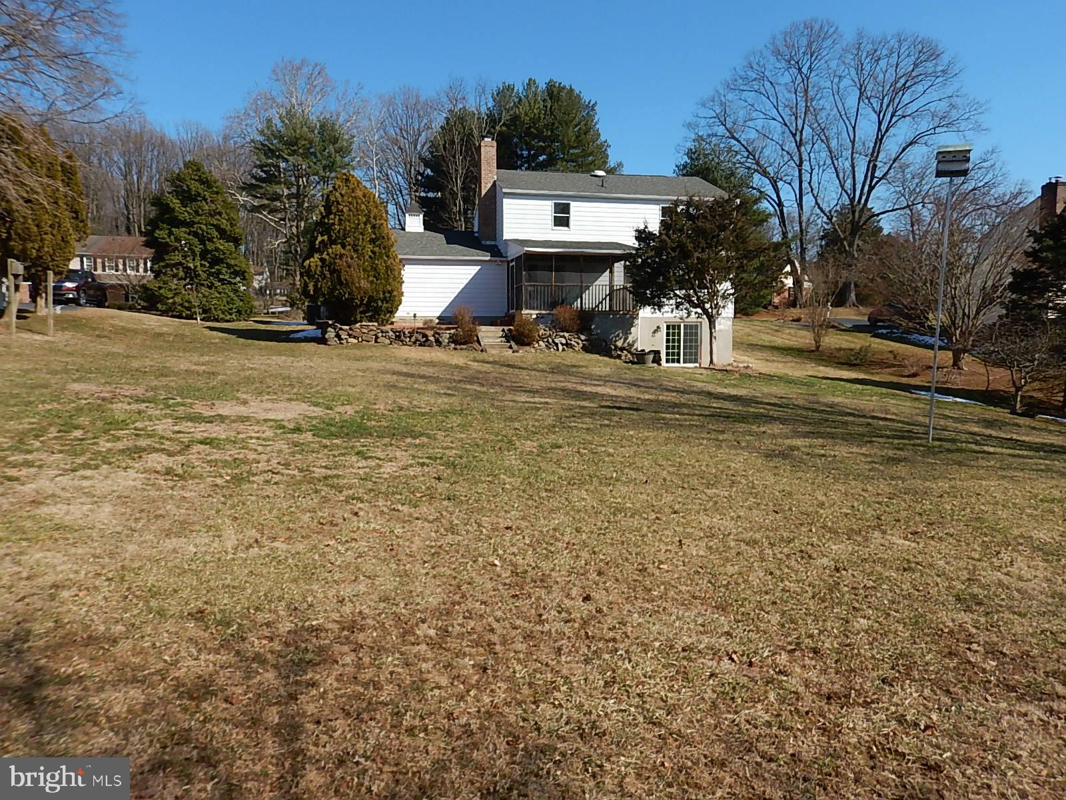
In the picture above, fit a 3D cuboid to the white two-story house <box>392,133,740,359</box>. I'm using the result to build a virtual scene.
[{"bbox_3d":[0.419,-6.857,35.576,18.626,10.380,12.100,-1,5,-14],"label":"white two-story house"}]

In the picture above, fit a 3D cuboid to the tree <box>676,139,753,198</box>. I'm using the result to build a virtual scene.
[{"bbox_3d":[12.273,-11.127,48.199,5.742,11.378,5.742,1,5,14],"label":"tree"}]

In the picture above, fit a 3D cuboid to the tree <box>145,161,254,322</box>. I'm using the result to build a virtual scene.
[{"bbox_3d":[-16.203,-7.666,35.910,4.808,7.722,4.808,-3,6,-24],"label":"tree"}]

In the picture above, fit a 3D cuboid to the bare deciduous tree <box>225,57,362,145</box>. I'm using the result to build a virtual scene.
[{"bbox_3d":[-19.632,-17.035,60.722,10.760,21.438,10.760,-2,5,-18],"label":"bare deciduous tree"}]

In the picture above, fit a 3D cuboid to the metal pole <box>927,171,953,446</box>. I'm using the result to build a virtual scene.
[{"bbox_3d":[6.578,-1.419,11.920,0.060,4.269,0.060,5,6,28],"label":"metal pole"}]

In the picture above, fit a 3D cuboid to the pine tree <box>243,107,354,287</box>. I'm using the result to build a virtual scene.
[{"bbox_3d":[-16.463,-13.449,51.914,7.485,13.749,7.485,-2,6,-17],"label":"pine tree"}]

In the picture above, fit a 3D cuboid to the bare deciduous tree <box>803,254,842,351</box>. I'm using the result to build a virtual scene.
[{"bbox_3d":[15.584,-5.171,39.688,2.000,5.102,2.000,2,6,21],"label":"bare deciduous tree"}]

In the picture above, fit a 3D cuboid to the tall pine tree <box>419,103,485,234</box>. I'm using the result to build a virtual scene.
[{"bbox_3d":[-5.743,-14.175,56.962,6.003,16.260,6.003,-1,5,-6],"label":"tall pine tree"}]

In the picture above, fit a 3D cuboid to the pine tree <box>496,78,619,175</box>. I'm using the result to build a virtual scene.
[{"bbox_3d":[1.759,-15.162,55.769,9.481,17.456,9.481,0,6,2],"label":"pine tree"}]

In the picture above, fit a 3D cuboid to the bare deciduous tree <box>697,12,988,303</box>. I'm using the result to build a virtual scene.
[{"bbox_3d":[24.168,-18.426,58.465,21.435,22.266,18.000,2,6,22],"label":"bare deciduous tree"}]

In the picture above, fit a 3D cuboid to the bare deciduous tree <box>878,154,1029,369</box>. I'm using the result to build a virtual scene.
[{"bbox_3d":[16.856,-5.503,29.627,5.267,8.504,5.267,3,6,29],"label":"bare deciduous tree"}]

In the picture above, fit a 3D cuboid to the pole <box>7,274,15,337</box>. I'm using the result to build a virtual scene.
[{"bbox_3d":[-11.420,-2.094,16.178,0.119,1.393,0.110,-4,6,-35],"label":"pole"}]

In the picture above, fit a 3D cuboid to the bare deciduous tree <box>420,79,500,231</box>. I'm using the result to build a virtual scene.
[{"bbox_3d":[-5.026,-13.638,50.987,5.488,16.445,5.488,0,5,-5],"label":"bare deciduous tree"}]

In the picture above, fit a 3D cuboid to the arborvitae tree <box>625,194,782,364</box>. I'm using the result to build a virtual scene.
[{"bbox_3d":[7.761,-5.271,32.961,6.835,7.609,6.600,1,5,13],"label":"arborvitae tree"}]

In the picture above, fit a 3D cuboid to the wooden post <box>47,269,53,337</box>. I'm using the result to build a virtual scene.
[{"bbox_3d":[-10.562,-2.111,16.176,0.107,1.429,0.110,-3,6,-33],"label":"wooden post"}]

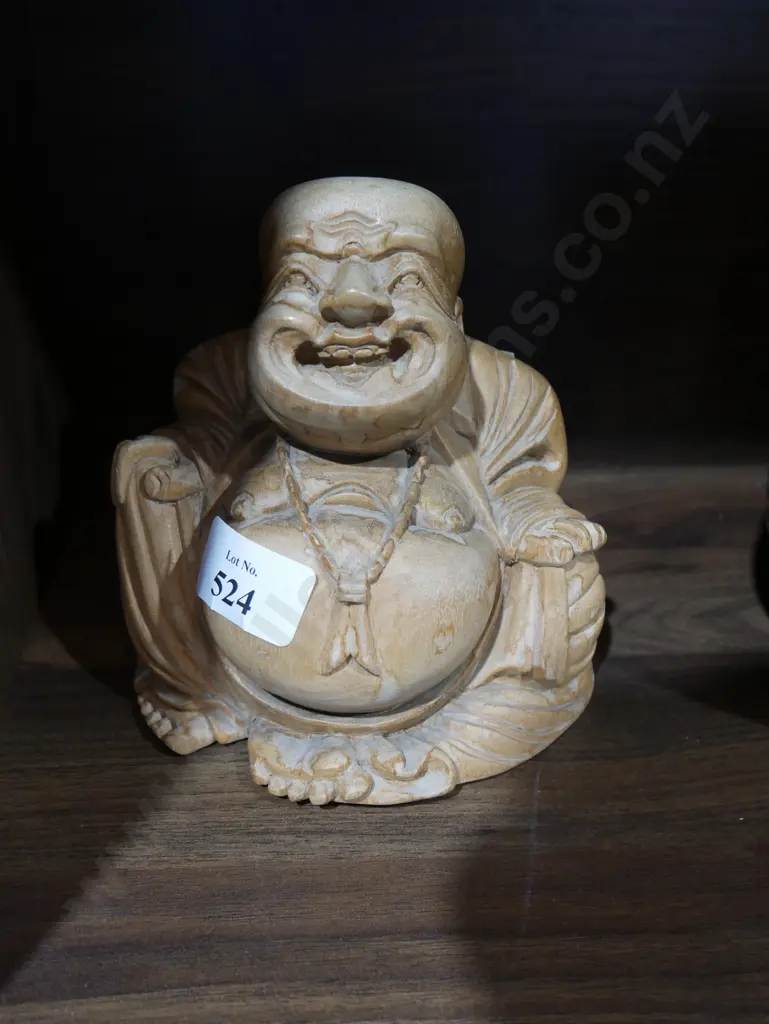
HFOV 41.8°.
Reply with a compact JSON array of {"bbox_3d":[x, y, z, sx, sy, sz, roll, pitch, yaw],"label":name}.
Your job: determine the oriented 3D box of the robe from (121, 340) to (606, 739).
[{"bbox_3d":[-0.007,0.003,0.310,0.138,0.112,0.104,4,30,6],"label":"robe"}]

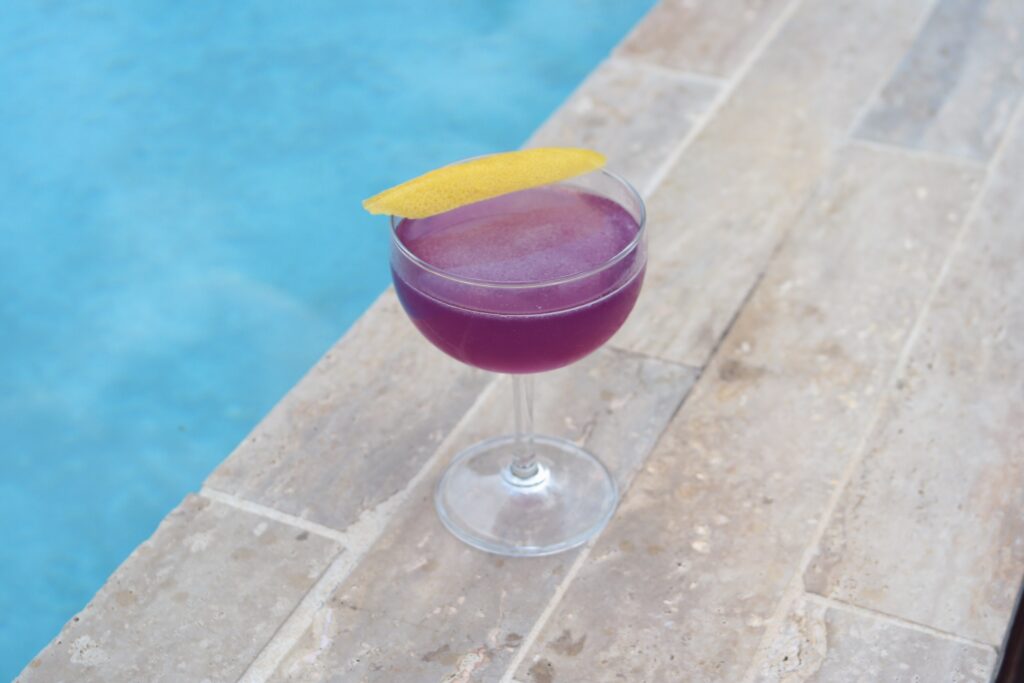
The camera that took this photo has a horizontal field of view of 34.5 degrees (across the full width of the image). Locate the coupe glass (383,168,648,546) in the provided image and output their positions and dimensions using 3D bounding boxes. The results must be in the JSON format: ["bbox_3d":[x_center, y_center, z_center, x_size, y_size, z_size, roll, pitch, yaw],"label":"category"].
[{"bbox_3d":[0.004,0.009,0.692,0.102,0.146,0.102,-2,37,0],"label":"coupe glass"}]

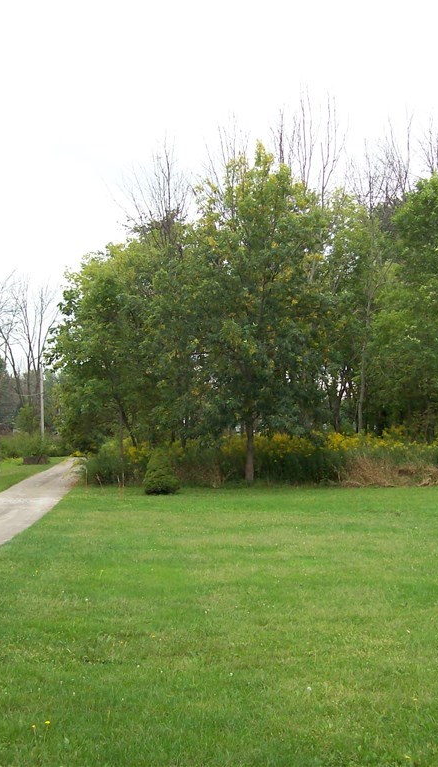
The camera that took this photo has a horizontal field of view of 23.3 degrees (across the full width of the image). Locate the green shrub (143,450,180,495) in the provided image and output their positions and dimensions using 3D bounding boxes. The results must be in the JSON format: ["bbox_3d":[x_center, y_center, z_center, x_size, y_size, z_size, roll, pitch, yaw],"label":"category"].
[{"bbox_3d":[-2.033,3.059,37.538,1.250,1.530,1.250,-1,-3,0],"label":"green shrub"}]

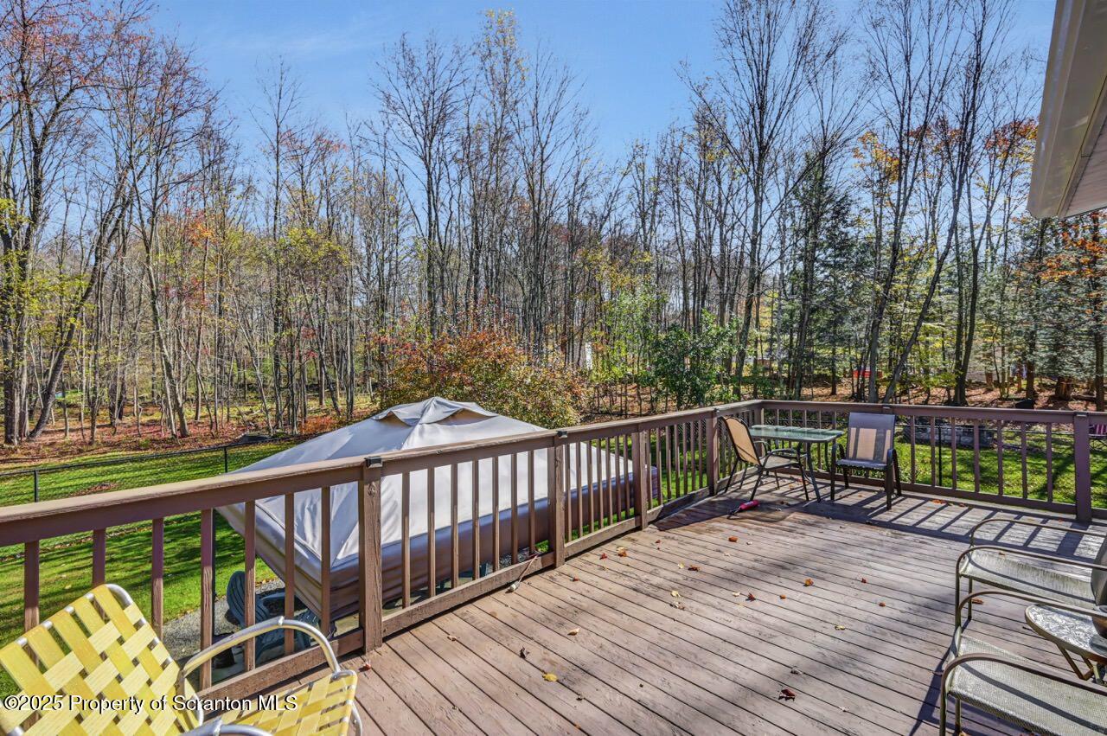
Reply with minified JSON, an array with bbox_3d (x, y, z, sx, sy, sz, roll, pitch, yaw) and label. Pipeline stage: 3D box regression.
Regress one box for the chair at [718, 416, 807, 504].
[{"bbox_3d":[2.458,1.030,5.042,0.750,0.930,0.560,-1,-1,-9],"label":"chair"}]

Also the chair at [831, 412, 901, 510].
[{"bbox_3d":[3.575,1.014,4.926,0.740,0.930,0.570,0,-1,-44],"label":"chair"}]

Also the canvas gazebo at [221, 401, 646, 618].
[{"bbox_3d":[-1.242,1.695,4.805,3.392,2.754,3.454,-2,-1,45],"label":"canvas gazebo"}]

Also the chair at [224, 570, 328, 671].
[{"bbox_3d":[-3.004,2.643,4.691,0.800,0.900,0.750,0,-1,-17],"label":"chair"}]

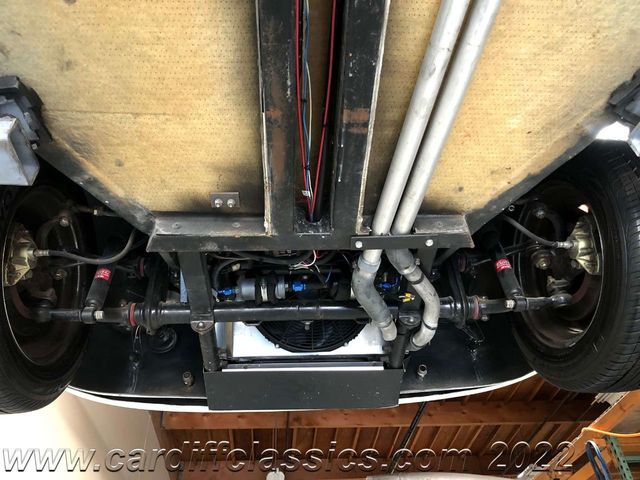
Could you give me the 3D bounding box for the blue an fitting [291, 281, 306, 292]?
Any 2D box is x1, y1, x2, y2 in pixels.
[{"bbox_3d":[-0.053,0.115,1.270,0.036,0.025,0.025,-1,-42,-3],"label":"blue an fitting"}]

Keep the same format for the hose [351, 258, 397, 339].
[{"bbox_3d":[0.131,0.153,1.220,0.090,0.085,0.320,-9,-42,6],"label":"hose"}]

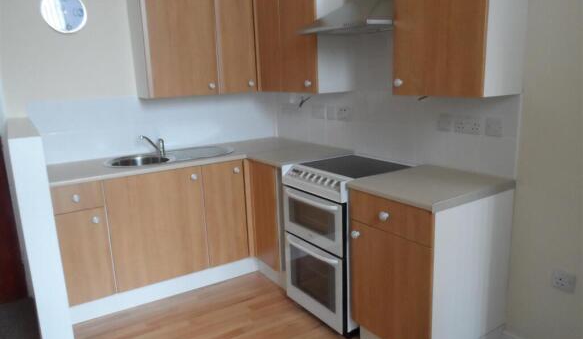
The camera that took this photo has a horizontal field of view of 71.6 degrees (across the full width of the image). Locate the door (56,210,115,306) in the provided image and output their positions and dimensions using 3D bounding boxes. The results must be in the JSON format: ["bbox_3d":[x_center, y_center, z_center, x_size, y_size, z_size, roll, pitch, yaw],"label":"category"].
[{"bbox_3d":[-1.205,0.508,2.343,0.295,0.553,0.020,-10,15,-33],"label":"door"}]

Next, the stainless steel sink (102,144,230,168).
[{"bbox_3d":[-0.829,-0.012,2.872,0.870,0.160,0.460,-10,15,-31],"label":"stainless steel sink"}]

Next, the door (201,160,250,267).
[{"bbox_3d":[-0.457,0.301,2.818,0.306,0.710,0.020,-10,15,-33],"label":"door"}]

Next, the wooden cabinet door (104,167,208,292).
[{"bbox_3d":[-0.841,0.382,2.610,0.596,0.715,0.020,-10,15,-31],"label":"wooden cabinet door"}]

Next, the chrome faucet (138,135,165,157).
[{"bbox_3d":[-0.949,-0.154,2.784,0.050,0.156,0.200,5,14,31],"label":"chrome faucet"}]

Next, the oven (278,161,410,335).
[{"bbox_3d":[0.368,0.429,2.491,0.620,0.900,0.535,-11,16,-34],"label":"oven"}]

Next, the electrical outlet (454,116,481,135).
[{"bbox_3d":[0.891,-0.221,2.040,0.012,0.088,0.146,-10,15,-33],"label":"electrical outlet"}]

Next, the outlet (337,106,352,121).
[{"bbox_3d":[0.370,-0.383,2.793,0.012,0.094,0.145,-10,15,-33],"label":"outlet"}]

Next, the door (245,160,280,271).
[{"bbox_3d":[-0.176,0.316,2.807,0.020,0.715,0.305,-11,16,-34],"label":"door"}]

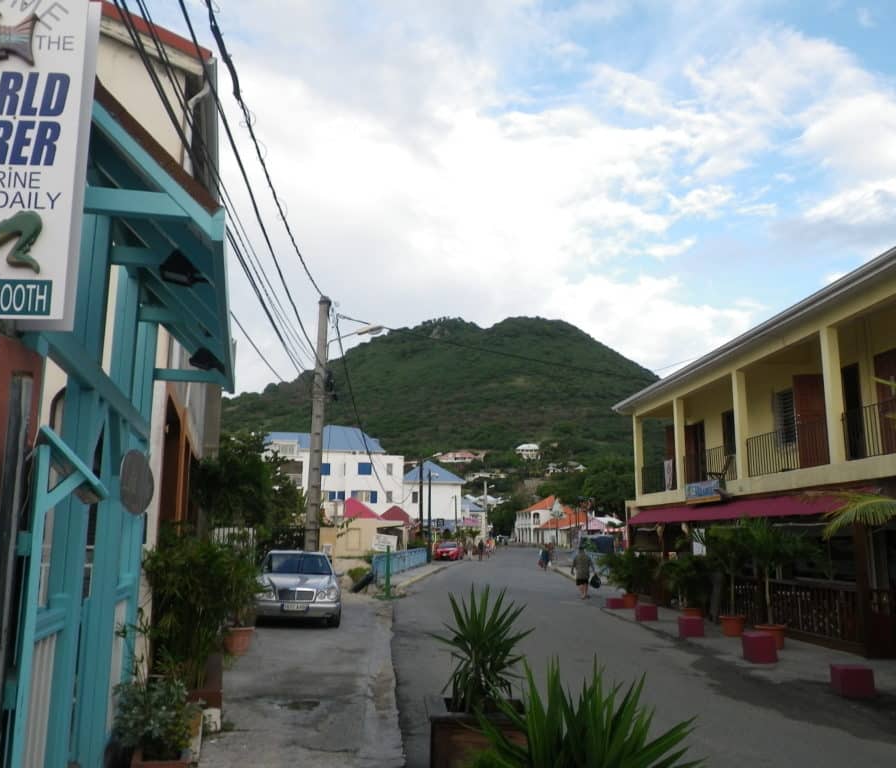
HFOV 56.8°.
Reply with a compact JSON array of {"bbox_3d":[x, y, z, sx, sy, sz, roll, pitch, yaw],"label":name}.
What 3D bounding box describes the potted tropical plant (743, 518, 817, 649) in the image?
[{"bbox_3d":[5.496,3.306,13.734,1.100,2.125,1.150,1,-11,-3],"label":"potted tropical plant"}]

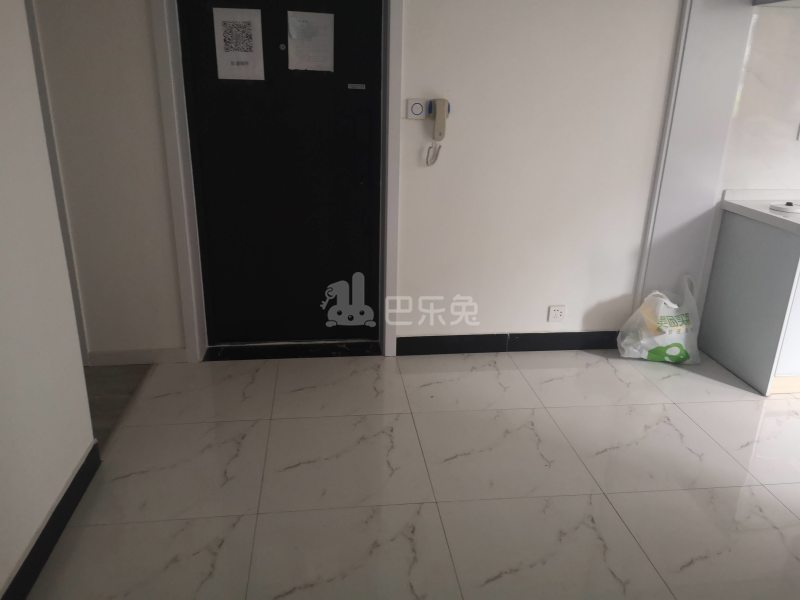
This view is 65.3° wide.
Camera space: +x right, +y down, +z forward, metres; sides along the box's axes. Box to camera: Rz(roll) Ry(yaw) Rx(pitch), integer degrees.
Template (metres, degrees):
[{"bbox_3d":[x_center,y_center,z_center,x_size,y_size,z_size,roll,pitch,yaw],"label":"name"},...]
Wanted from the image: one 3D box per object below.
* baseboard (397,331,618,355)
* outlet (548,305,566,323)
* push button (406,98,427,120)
[{"bbox_3d":[0.615,0.223,3.287,1.268,0.108,0.014,-1,20,-7],"label":"baseboard"},{"bbox_3d":[0.824,0.071,3.256,0.087,0.087,0.012,-1,20,-7],"label":"outlet"},{"bbox_3d":[0.076,-0.860,2.816,0.086,0.088,0.012,-1,20,-7],"label":"push button"}]

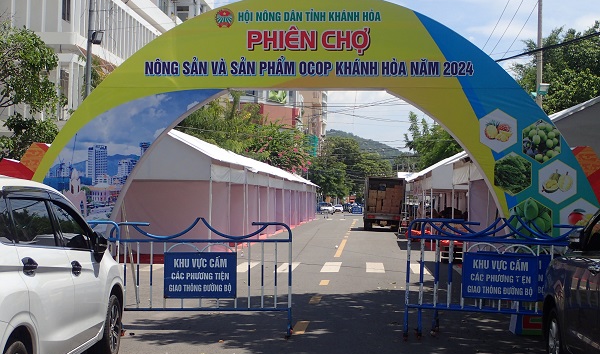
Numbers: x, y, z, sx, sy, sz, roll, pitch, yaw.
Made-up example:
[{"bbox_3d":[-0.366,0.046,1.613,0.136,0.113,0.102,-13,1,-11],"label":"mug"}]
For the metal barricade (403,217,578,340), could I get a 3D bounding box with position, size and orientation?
[{"bbox_3d":[2.200,1.145,9.280,2.060,1.370,0.450,1,-2,18],"label":"metal barricade"}]

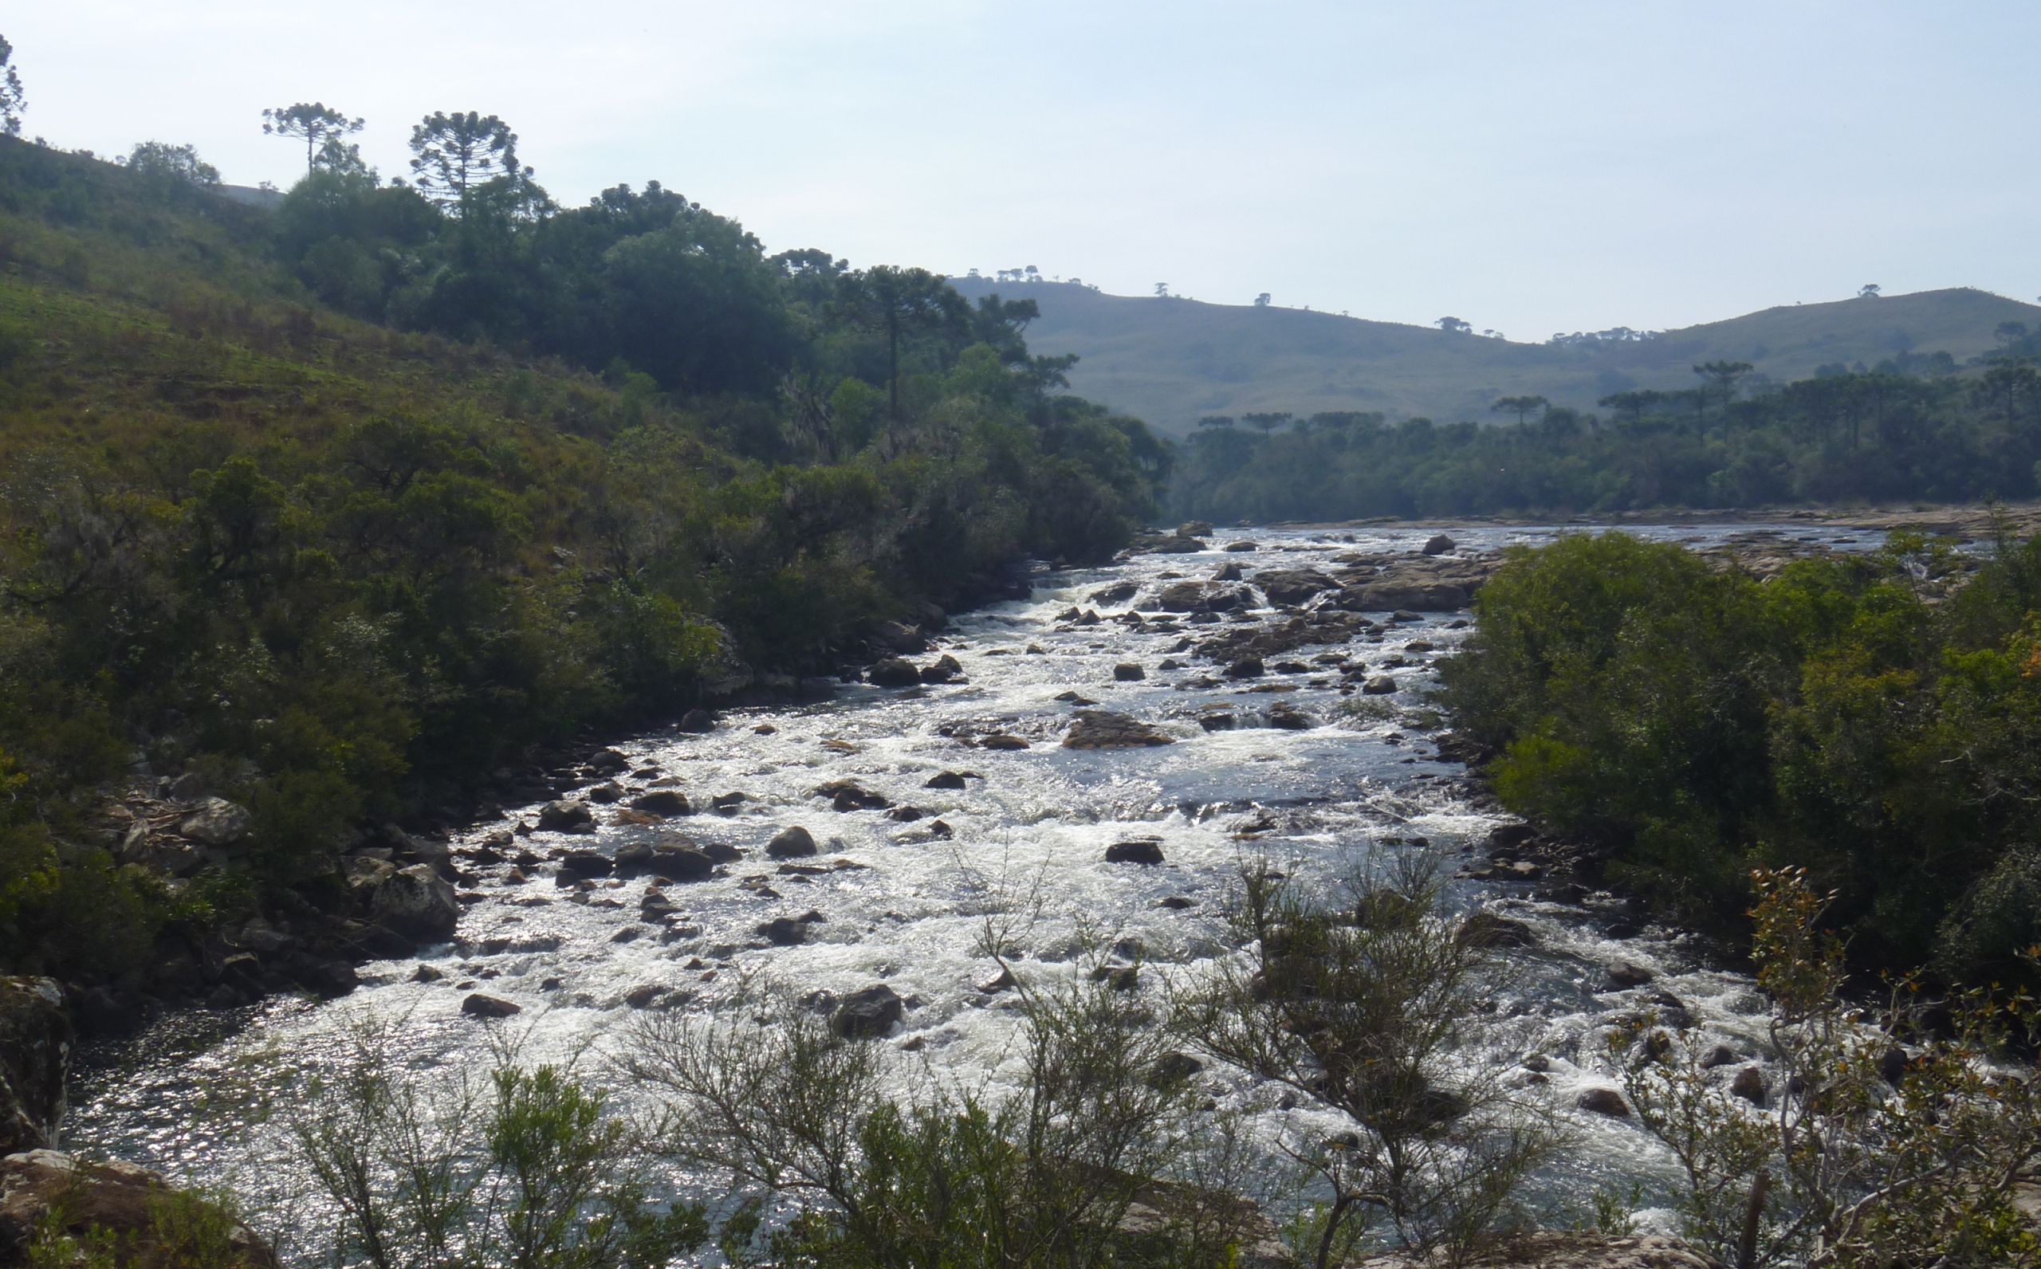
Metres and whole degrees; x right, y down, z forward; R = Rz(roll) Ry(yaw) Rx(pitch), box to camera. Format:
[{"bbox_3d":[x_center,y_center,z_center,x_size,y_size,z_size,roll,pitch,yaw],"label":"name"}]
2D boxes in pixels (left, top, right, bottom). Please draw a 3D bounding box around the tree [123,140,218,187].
[{"bbox_3d":[-45.260,-24.710,110.000,5.200,3.200,4.600,0,4,0],"label":"tree"}]

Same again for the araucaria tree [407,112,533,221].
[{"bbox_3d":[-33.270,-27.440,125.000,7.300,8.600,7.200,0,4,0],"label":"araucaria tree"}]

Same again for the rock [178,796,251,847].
[{"bbox_3d":[-10.940,2.560,28.000,1.000,0.720,0.850,-1,4,-11],"label":"rock"}]

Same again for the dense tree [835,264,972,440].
[{"bbox_3d":[-6.530,-15.420,115.000,7.500,10.500,7.300,0,4,0],"label":"dense tree"}]

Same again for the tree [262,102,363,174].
[{"bbox_3d":[-47.290,-32.080,138.000,6.700,7.200,6.600,0,4,0],"label":"tree"}]

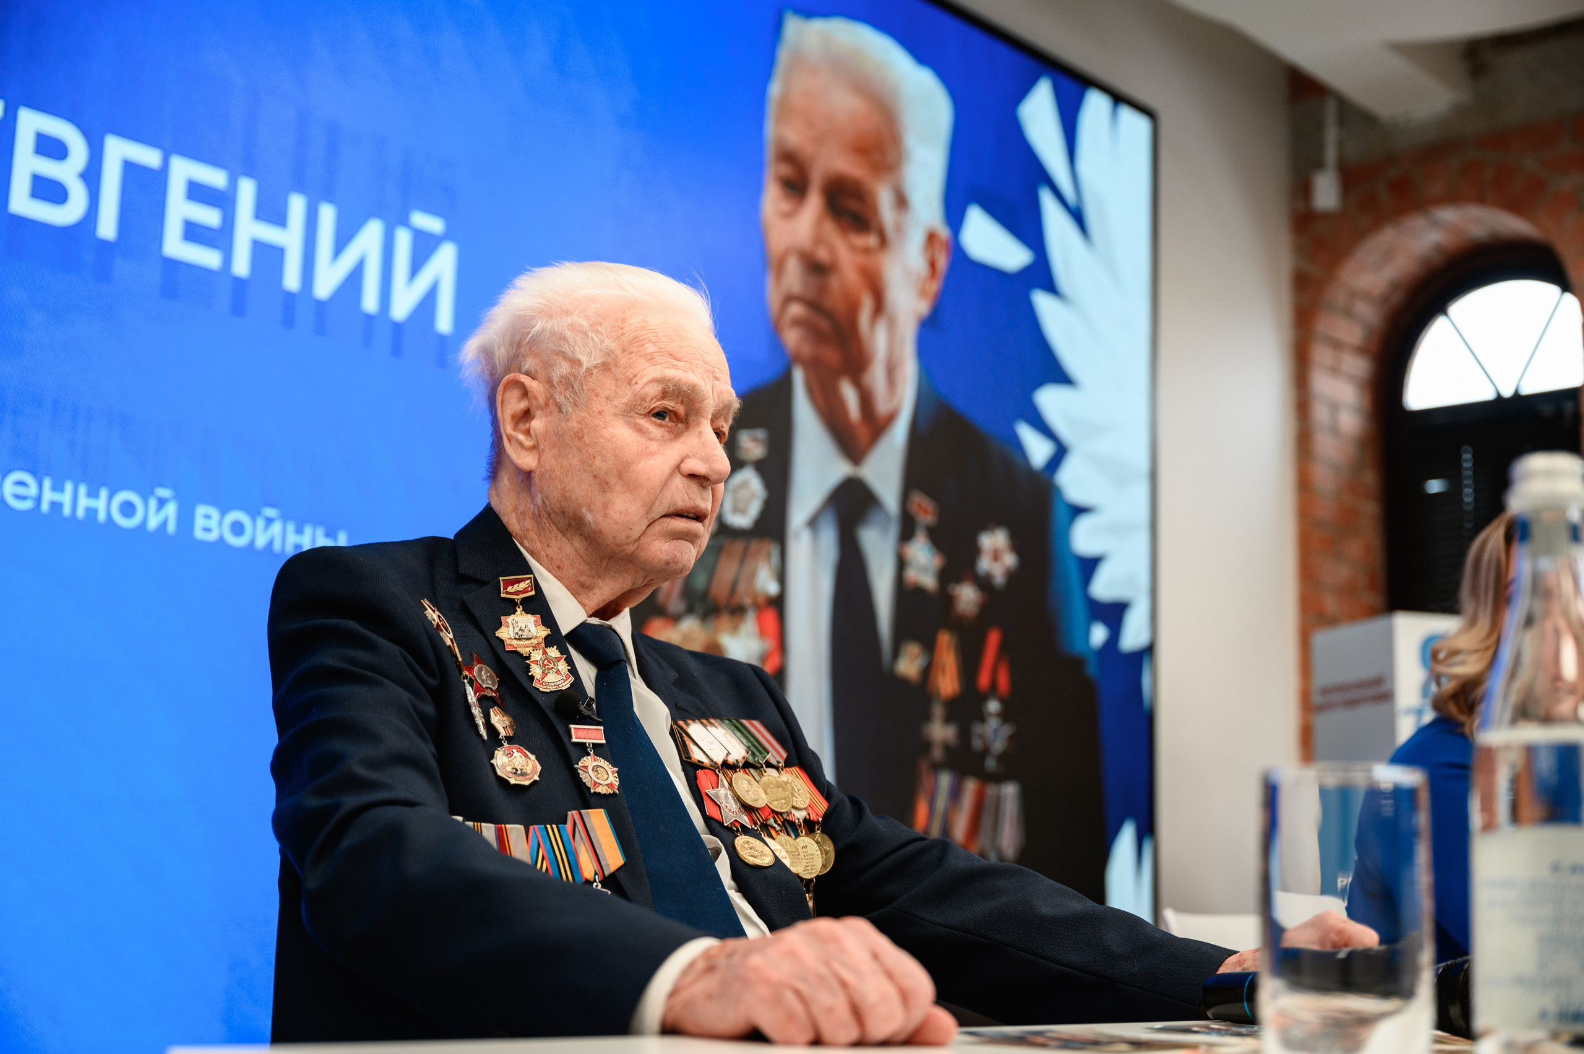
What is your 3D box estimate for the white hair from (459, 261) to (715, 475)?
[{"bbox_3d":[-0.152,-0.118,1.530,0.200,0.160,0.175,-4,-12,31],"label":"white hair"}]

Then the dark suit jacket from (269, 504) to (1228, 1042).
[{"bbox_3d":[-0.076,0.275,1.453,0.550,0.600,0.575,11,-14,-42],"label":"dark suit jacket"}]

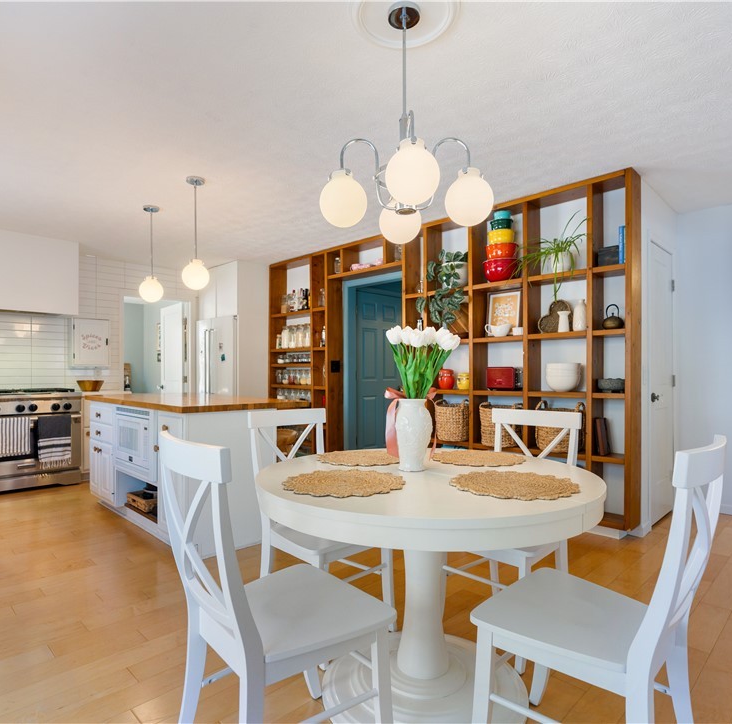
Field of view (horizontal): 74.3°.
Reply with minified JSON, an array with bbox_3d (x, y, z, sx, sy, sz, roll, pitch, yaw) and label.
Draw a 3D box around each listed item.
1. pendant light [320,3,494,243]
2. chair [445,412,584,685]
[{"bbox_3d":[0.141,-0.879,1.755,0.620,0.780,0.620,0,-1,-2],"label":"pendant light"},{"bbox_3d":[0.626,0.703,2.110,0.445,0.945,0.540,-1,-1,42],"label":"chair"}]

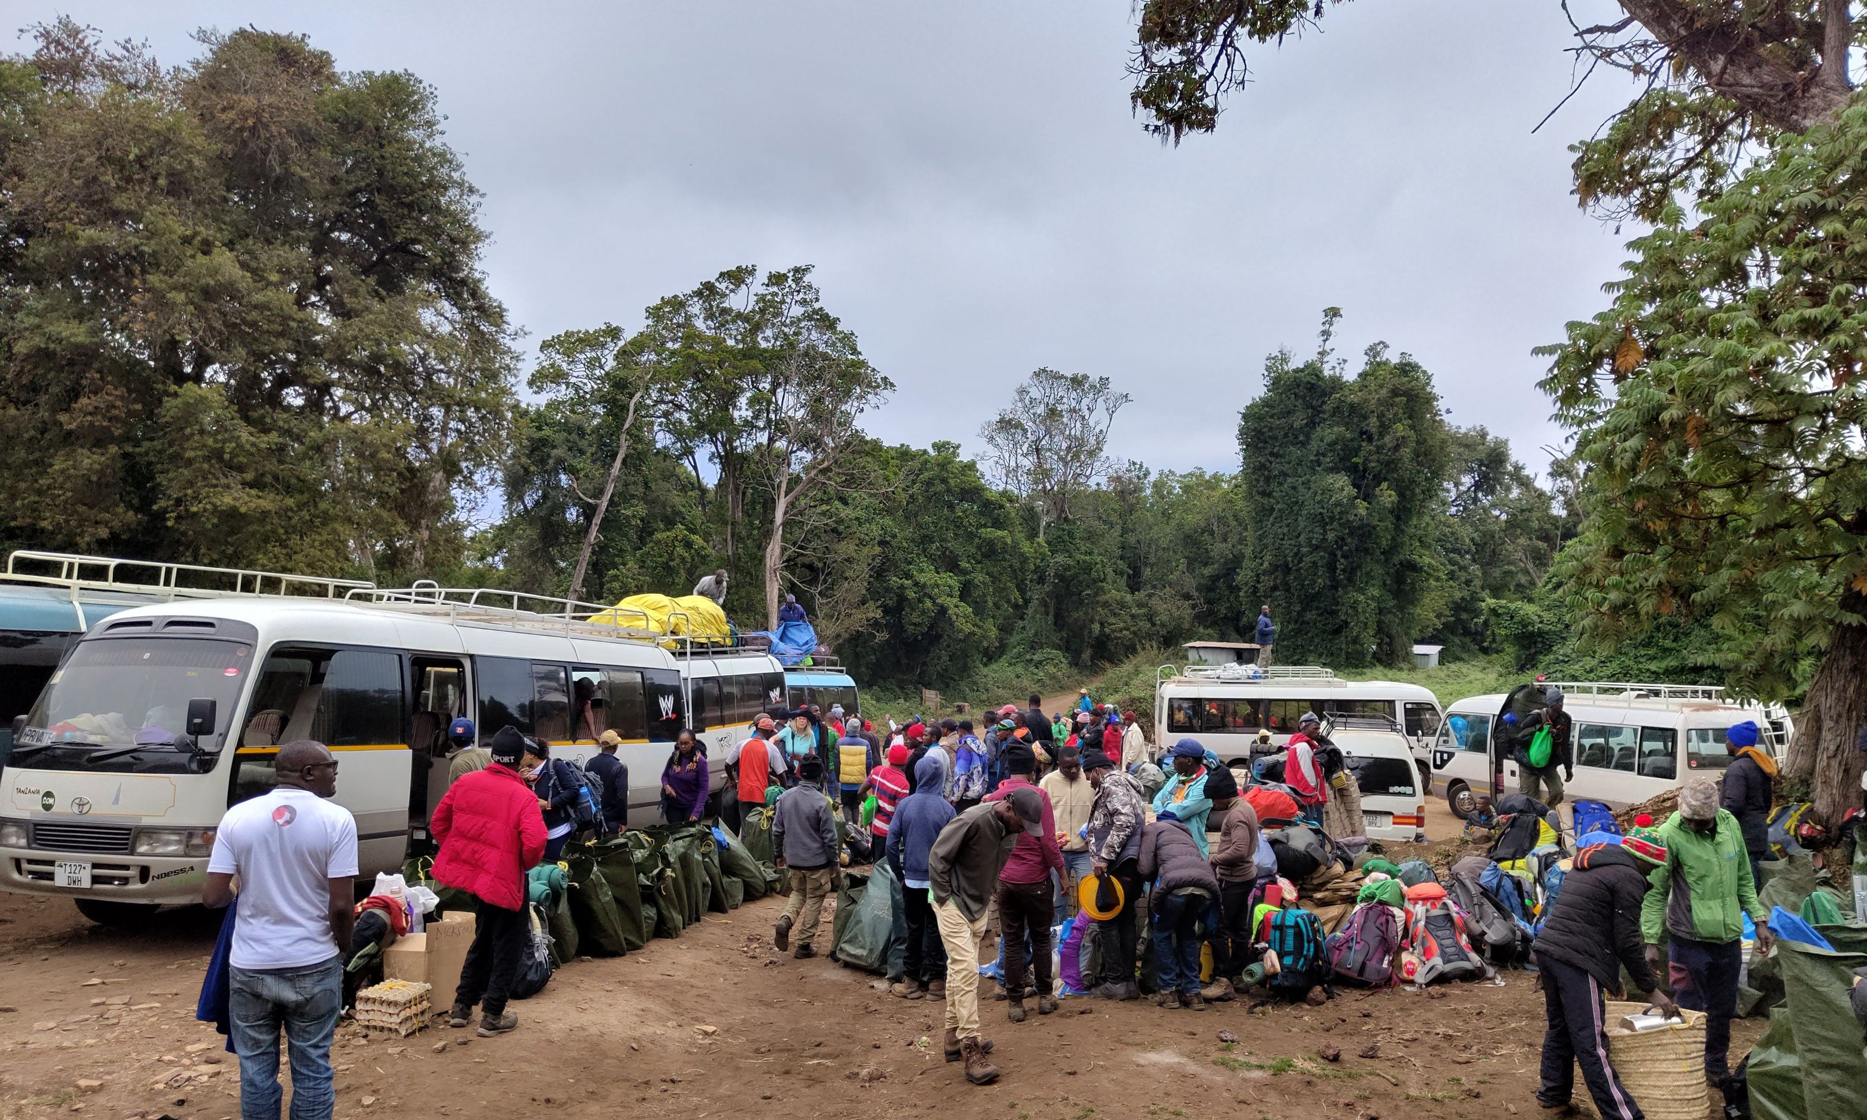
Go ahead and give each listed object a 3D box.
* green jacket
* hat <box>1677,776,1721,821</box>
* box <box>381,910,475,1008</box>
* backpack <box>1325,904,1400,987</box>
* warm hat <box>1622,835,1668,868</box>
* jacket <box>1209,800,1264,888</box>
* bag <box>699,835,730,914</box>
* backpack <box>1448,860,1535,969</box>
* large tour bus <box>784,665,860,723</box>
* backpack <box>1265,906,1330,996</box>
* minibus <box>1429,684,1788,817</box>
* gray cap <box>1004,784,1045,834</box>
[{"bbox_3d":[4.250,1.752,7.150,0.570,0.730,0.330,0,-6,-3],"label":"green jacket"},{"bbox_3d":[4.051,1.258,6.848,0.200,0.190,0.220,-6,19,43],"label":"hat"},{"bbox_3d":[-3.060,2.459,7.960,0.500,0.530,0.450,2,-7,-14],"label":"box"},{"bbox_3d":[3.224,2.906,9.750,0.470,0.660,0.340,2,-20,19],"label":"backpack"},{"bbox_3d":[3.409,1.366,6.200,0.220,0.180,0.210,21,-7,1],"label":"warm hat"},{"bbox_3d":[2.244,2.082,9.550,0.380,0.640,0.480,-1,-6,9],"label":"jacket"},{"bbox_3d":[-2.041,2.922,12.034,0.340,0.720,0.340,-2,-8,-30],"label":"bag"},{"bbox_3d":[4.454,2.820,10.361,0.400,0.720,0.340,-38,-36,21],"label":"backpack"},{"bbox_3d":[-4.200,3.568,27.369,2.060,2.700,6.990,-3,-8,25],"label":"large tour bus"},{"bbox_3d":[2.657,2.859,9.450,0.380,0.640,0.330,-6,-14,33],"label":"backpack"},{"bbox_3d":[12.820,3.944,25.258,2.060,2.900,6.990,2,-6,-15],"label":"minibus"},{"bbox_3d":[0.489,1.322,6.840,0.170,0.260,0.140,7,-52,-44],"label":"gray cap"}]

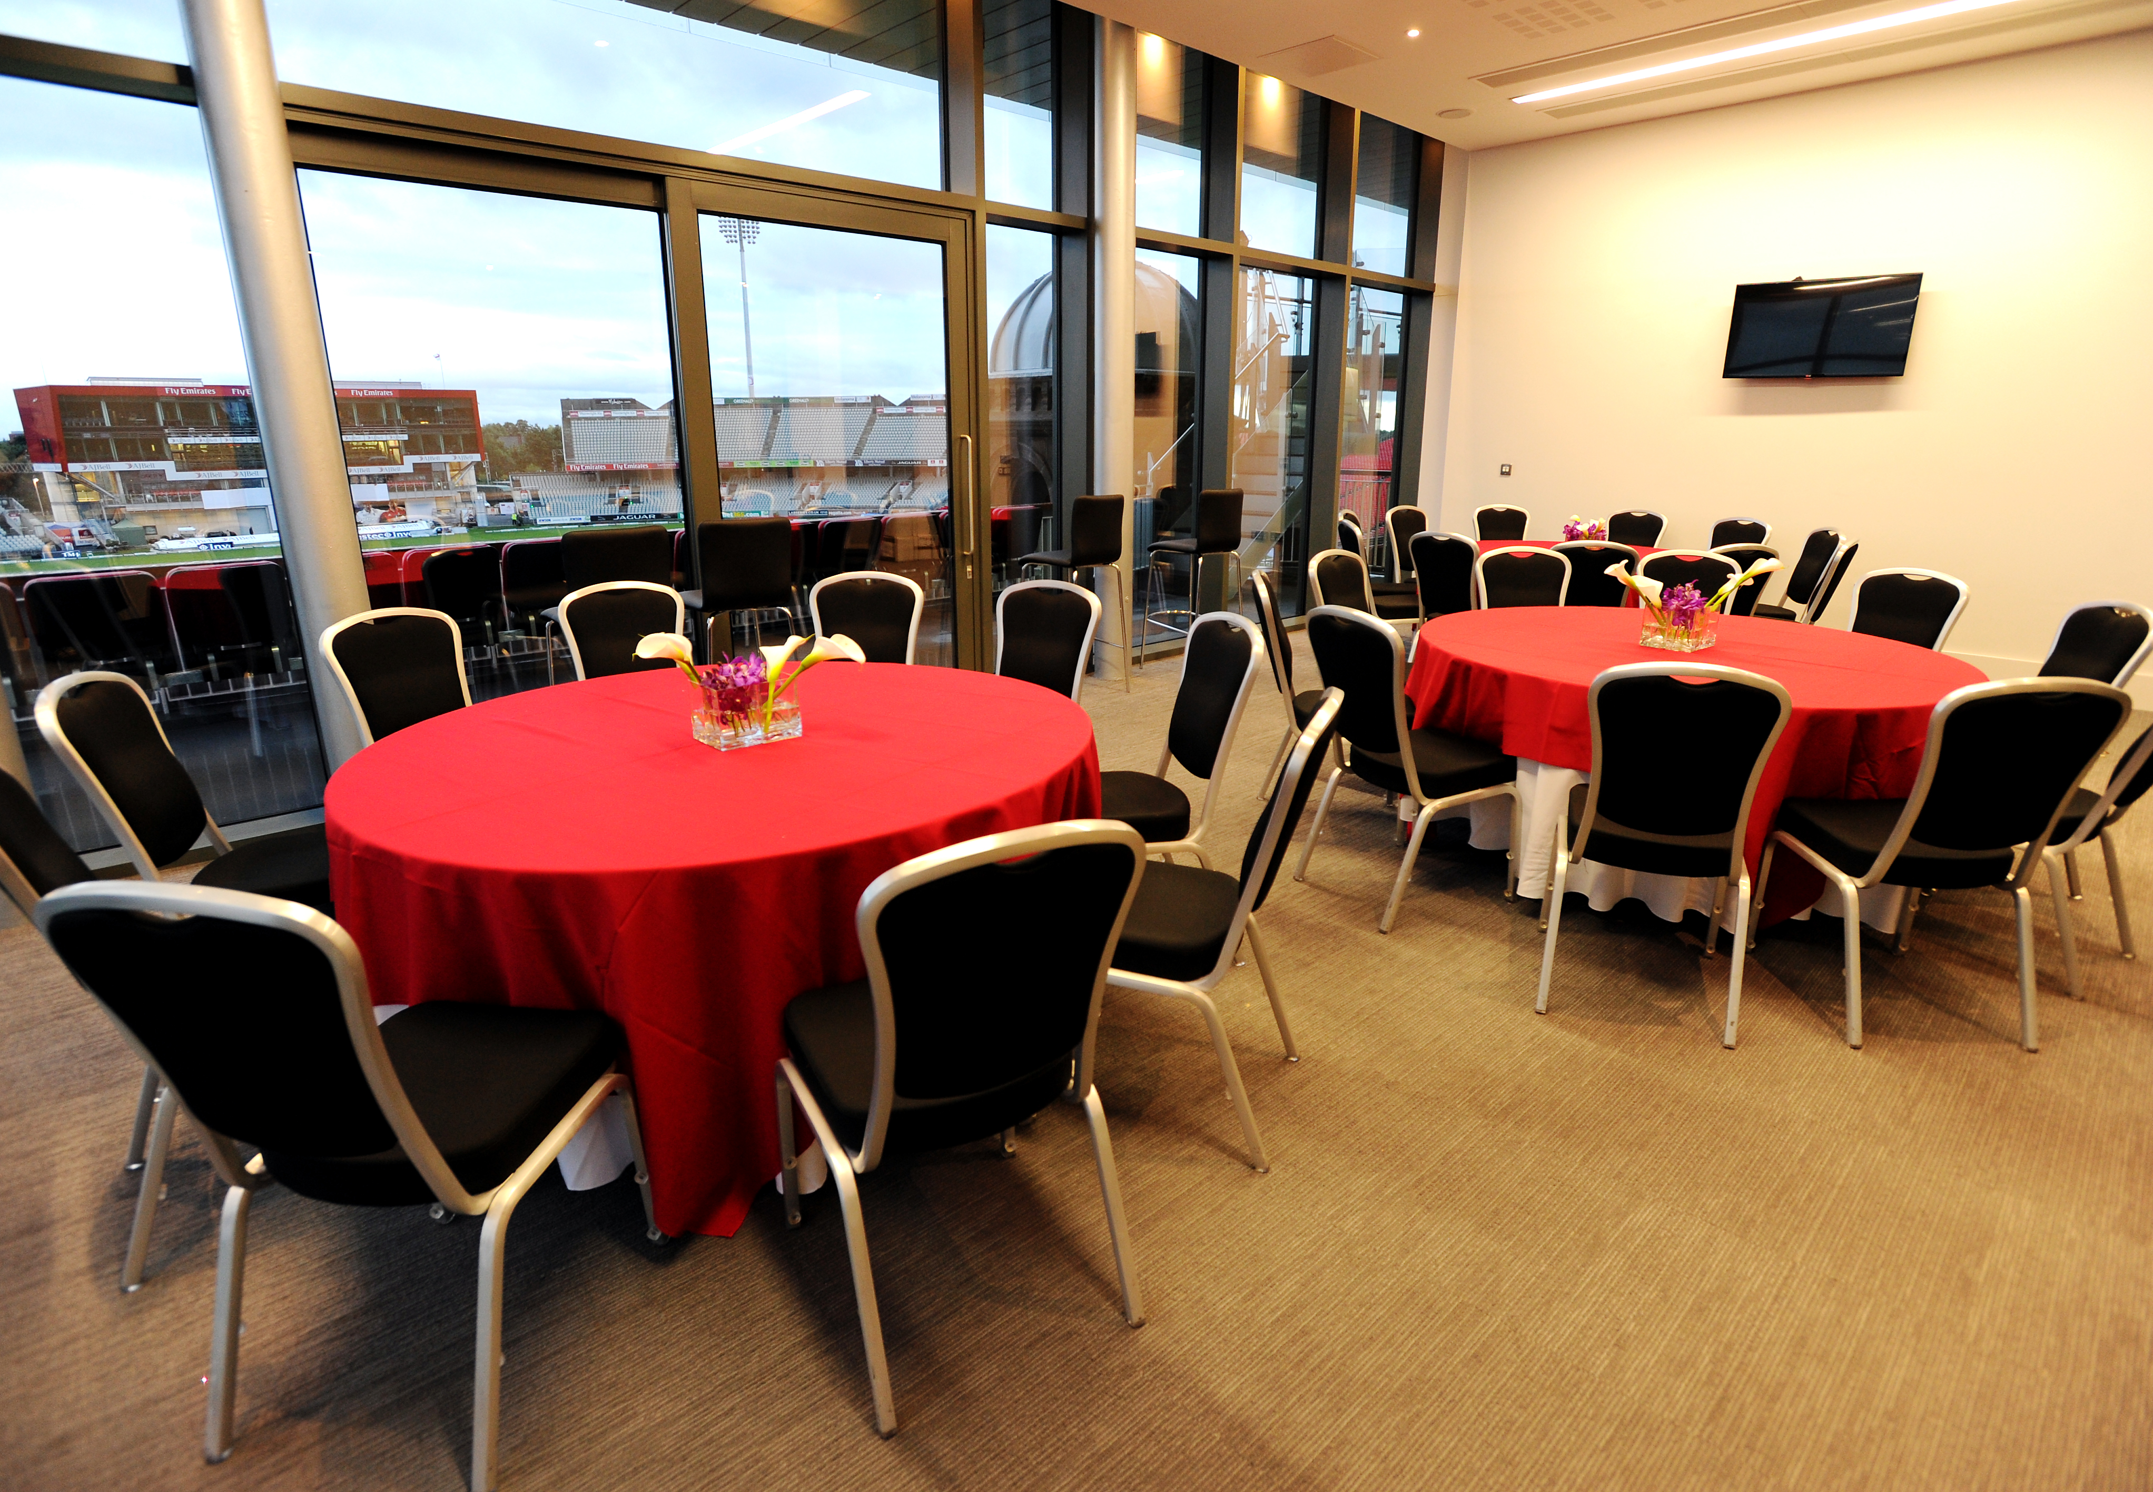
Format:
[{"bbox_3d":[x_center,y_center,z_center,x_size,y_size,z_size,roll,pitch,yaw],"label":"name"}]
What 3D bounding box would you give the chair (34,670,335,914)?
[{"bbox_3d":[-2.052,0.249,2.668,0.570,0.948,0.464,-4,17,-12],"label":"chair"}]

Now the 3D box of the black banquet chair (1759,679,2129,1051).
[{"bbox_3d":[2.115,0.213,2.632,0.455,0.945,0.575,2,16,6],"label":"black banquet chair"}]

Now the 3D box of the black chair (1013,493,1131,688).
[{"bbox_3d":[-0.006,-0.846,5.985,0.450,1.100,0.500,-14,22,-40],"label":"black chair"}]

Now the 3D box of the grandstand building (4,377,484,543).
[{"bbox_3d":[-95.767,-34.628,126.826,41.816,16.791,18.000,-16,23,-42],"label":"grandstand building"}]

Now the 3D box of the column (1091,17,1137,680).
[{"bbox_3d":[0.212,-2.134,6.094,0.240,3.550,0.240,0,16,0],"label":"column"}]

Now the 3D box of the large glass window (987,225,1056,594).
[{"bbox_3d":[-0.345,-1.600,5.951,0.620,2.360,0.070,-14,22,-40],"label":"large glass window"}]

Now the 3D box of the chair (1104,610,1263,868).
[{"bbox_3d":[0.194,0.085,3.150,0.570,0.958,0.464,-7,18,-21],"label":"chair"}]

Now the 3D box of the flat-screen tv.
[{"bbox_3d":[4.425,-2.490,6.336,0.070,0.540,0.925,-19,25,-41],"label":"flat-screen tv"}]

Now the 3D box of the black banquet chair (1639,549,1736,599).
[{"bbox_3d":[2.665,-0.367,4.713,0.464,0.948,0.570,8,18,26],"label":"black banquet chair"}]

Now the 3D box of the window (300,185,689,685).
[{"bbox_3d":[-2.253,-1.059,4.442,1.310,2.268,0.081,-15,22,-41],"label":"window"}]

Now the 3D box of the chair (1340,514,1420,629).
[{"bbox_3d":[1.927,-0.919,6.576,0.560,0.940,0.470,-1,16,-4],"label":"chair"}]

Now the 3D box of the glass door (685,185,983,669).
[{"bbox_3d":[-1.125,-1.338,5.225,1.581,2.436,0.080,-15,22,-40],"label":"glass door"}]

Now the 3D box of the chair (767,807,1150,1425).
[{"bbox_3d":[-0.209,0.498,1.753,0.470,0.940,0.560,-9,18,-27],"label":"chair"}]

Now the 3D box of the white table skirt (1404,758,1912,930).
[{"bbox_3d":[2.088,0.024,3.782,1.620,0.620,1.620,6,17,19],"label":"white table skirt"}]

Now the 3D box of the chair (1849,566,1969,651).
[{"bbox_3d":[3.147,-0.241,4.283,0.560,0.930,0.460,-9,19,-27],"label":"chair"}]

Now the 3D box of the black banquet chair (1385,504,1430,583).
[{"bbox_3d":[2.454,-1.176,7.397,0.460,0.930,0.560,-8,18,-24],"label":"black banquet chair"}]

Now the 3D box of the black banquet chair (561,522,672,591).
[{"bbox_3d":[-1.791,-0.309,4.139,0.420,1.080,0.470,-14,22,-40],"label":"black banquet chair"}]

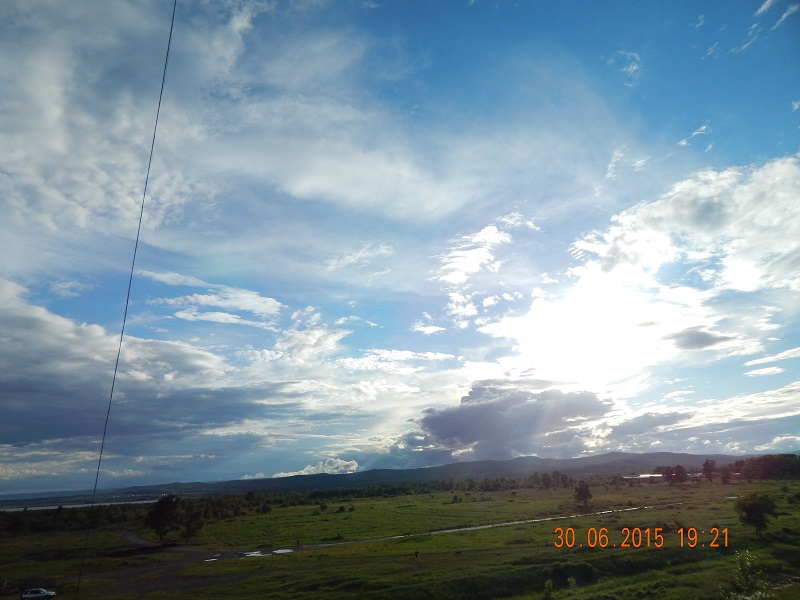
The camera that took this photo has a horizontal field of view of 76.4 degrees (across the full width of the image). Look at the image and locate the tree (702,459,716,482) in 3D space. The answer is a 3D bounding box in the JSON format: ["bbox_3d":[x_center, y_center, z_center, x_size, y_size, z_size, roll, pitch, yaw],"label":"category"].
[{"bbox_3d":[212.070,117.660,351.540,8.480,15.430,8.230,-13,-22,27],"label":"tree"}]

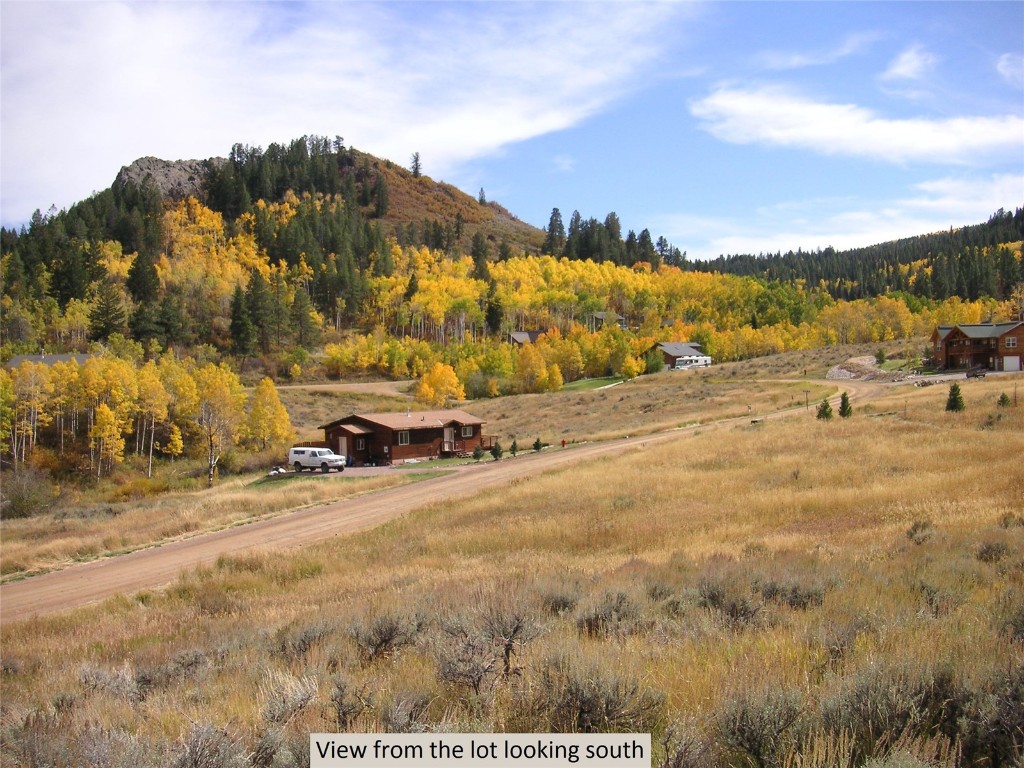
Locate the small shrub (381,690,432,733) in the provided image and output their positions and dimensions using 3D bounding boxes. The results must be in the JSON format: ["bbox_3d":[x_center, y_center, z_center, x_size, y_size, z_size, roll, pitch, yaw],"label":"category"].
[{"bbox_3d":[-0.792,2.495,8.300,0.394,0.341,0.375,0,0,0],"label":"small shrub"}]

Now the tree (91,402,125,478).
[{"bbox_3d":[-33.221,4.769,90.000,2.878,6.496,2.734,0,0,0],"label":"tree"}]

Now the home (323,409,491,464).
[{"bbox_3d":[-10.100,4.920,104.300,9.000,4.500,15.800,-1,0,34],"label":"home"}]

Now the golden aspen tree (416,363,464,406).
[{"bbox_3d":[-10.267,0.071,155.000,7.081,6.231,6.514,0,0,0],"label":"golden aspen tree"}]

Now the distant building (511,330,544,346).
[{"bbox_3d":[4.057,-9.100,240.000,10.500,5.500,8.500,-1,0,-30],"label":"distant building"}]

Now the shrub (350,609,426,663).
[{"bbox_3d":[-1.331,2.711,11.800,0.820,0.570,0.750,-1,0,0],"label":"shrub"}]

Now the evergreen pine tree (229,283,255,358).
[{"bbox_3d":[-53.038,-12.081,215.000,5.304,14.929,5.039,0,0,0],"label":"evergreen pine tree"}]

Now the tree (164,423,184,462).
[{"bbox_3d":[-29.911,5.273,97.000,1.772,3.722,1.684,0,0,0],"label":"tree"}]

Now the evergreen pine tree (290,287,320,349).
[{"bbox_3d":[-42.451,-13.465,225.000,6.578,13.157,6.249,0,0,0],"label":"evergreen pine tree"}]

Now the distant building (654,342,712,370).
[{"bbox_3d":[39.250,-6.360,258.000,10.000,6.600,11.500,0,0,45],"label":"distant building"}]

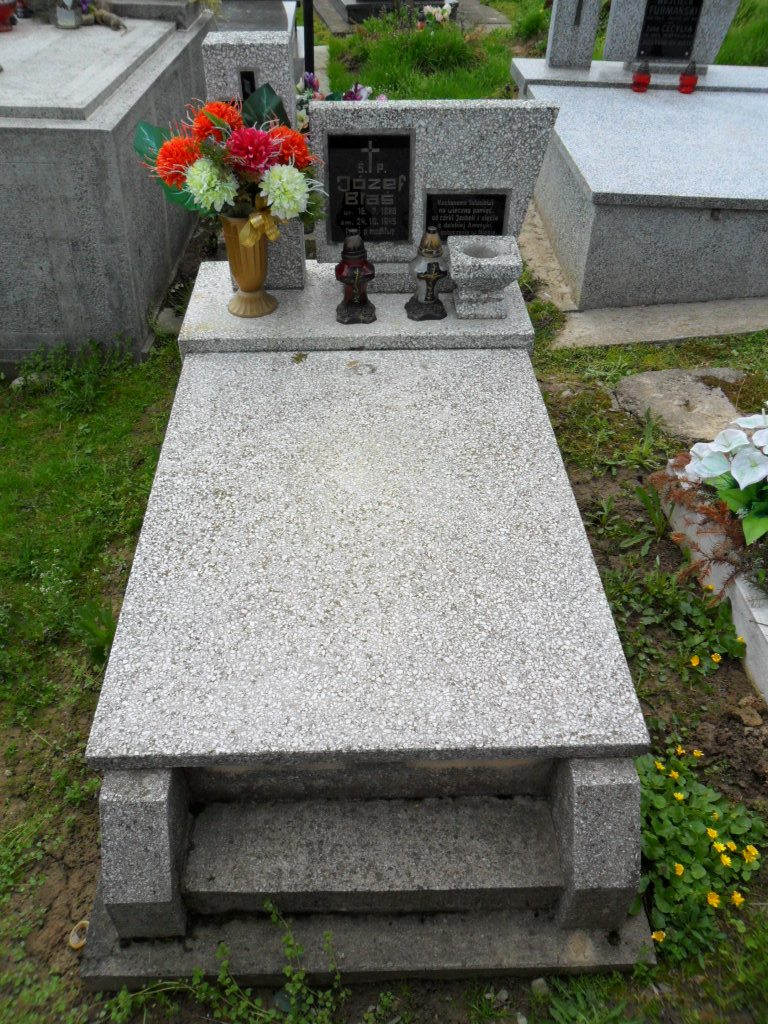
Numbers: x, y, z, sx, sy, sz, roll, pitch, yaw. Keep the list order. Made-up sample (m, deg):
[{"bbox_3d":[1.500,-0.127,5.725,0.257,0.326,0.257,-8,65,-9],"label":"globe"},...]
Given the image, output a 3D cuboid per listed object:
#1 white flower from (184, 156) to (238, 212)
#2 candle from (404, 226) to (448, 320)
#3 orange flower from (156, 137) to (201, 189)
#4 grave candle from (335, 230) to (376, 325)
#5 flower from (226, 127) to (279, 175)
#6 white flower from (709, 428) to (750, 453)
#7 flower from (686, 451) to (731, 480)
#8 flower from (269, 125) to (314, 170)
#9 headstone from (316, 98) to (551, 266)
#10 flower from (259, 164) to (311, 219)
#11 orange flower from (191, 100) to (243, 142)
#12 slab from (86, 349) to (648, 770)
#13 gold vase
[{"bbox_3d":[-0.424,-0.805,1.964,0.120,0.125,0.100,19,46,19],"label":"white flower"},{"bbox_3d":[0.120,-0.645,2.146,0.110,0.238,0.108,-4,44,-6],"label":"candle"},{"bbox_3d":[-0.508,-0.862,1.965,0.110,0.120,0.100,29,50,27],"label":"orange flower"},{"bbox_3d":[-0.074,-0.633,2.128,0.110,0.238,0.108,-1,44,-2],"label":"grave candle"},{"bbox_3d":[-0.312,-0.859,1.898,0.122,0.120,0.090,-4,19,-6],"label":"flower"},{"bbox_3d":[0.859,-0.175,1.980,0.100,0.070,0.060,-1,14,-2],"label":"white flower"},{"bbox_3d":[0.765,-0.109,1.877,0.095,0.060,0.085,0,43,0],"label":"flower"},{"bbox_3d":[-0.227,-0.895,1.962,0.110,0.105,0.100,-19,46,-19],"label":"flower"},{"bbox_3d":[0.121,-0.869,2.131,0.615,0.410,0.085,0,40,-1],"label":"headstone"},{"bbox_3d":[-0.243,-0.781,1.947,0.125,0.125,0.090,-11,30,-13],"label":"flower"},{"bbox_3d":[-0.400,-0.930,1.908,0.125,0.120,0.090,13,10,12],"label":"orange flower"},{"bbox_3d":[-0.043,0.000,1.781,0.950,0.048,1.180,-1,46,-2],"label":"slab"},{"bbox_3d":[-0.368,-0.675,2.167,0.136,0.258,0.136,0,43,0],"label":"gold vase"}]

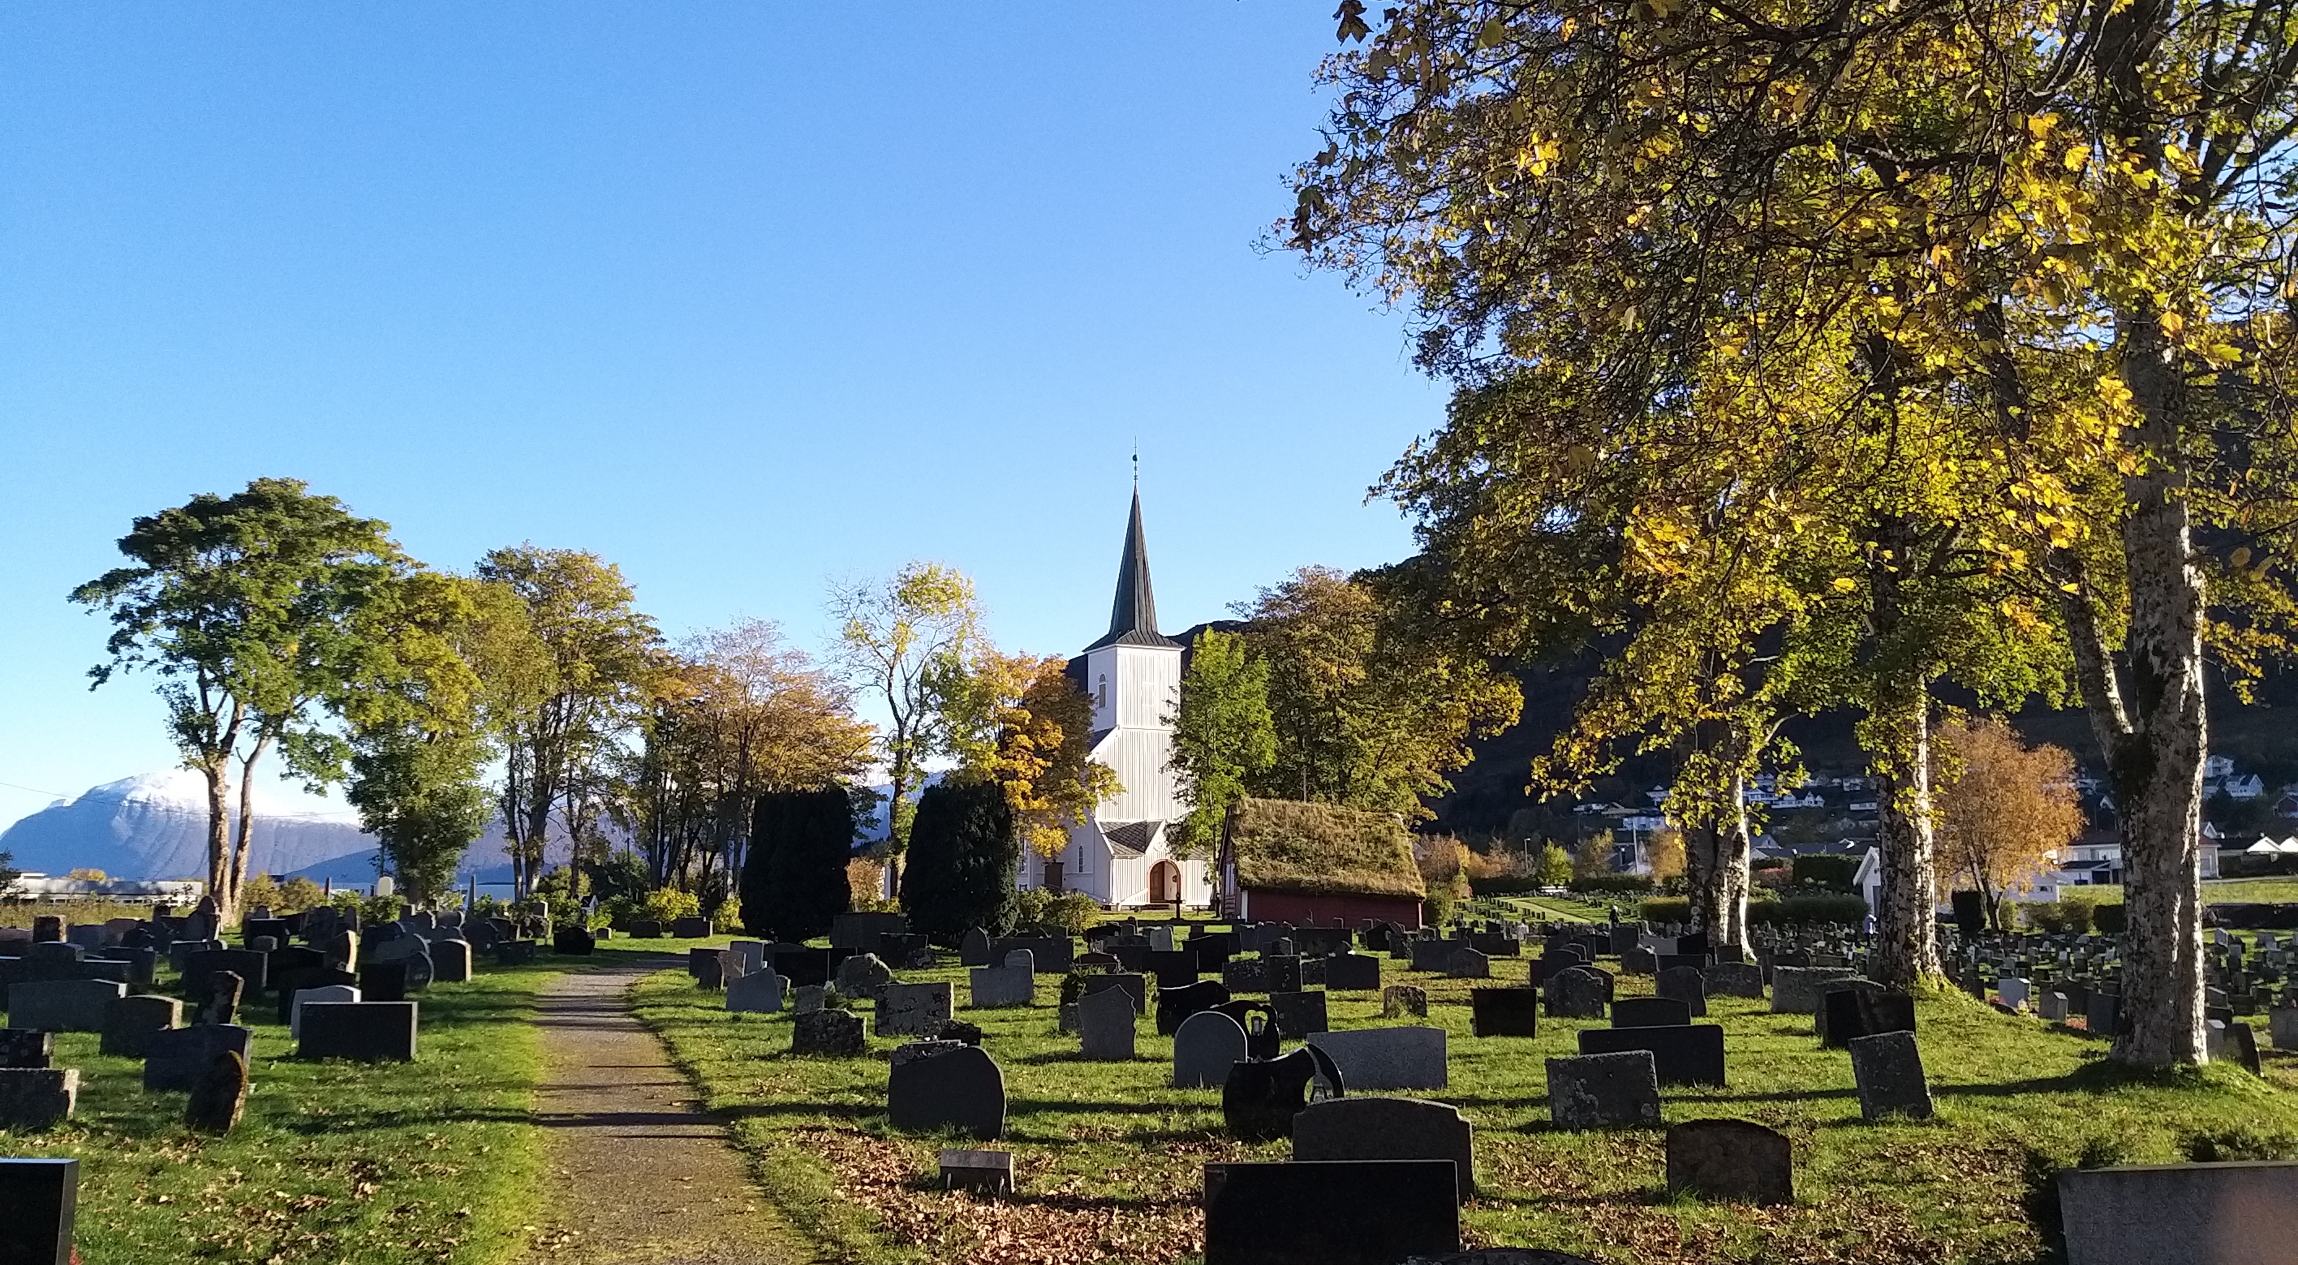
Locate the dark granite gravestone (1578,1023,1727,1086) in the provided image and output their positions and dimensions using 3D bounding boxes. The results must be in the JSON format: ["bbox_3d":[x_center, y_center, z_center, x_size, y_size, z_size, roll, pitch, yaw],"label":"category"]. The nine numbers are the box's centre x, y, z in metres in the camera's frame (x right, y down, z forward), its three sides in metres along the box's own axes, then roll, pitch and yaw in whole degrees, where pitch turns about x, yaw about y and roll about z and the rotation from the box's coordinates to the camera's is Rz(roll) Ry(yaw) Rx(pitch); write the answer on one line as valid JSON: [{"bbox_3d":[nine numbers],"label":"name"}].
[{"bbox_3d":[3.859,3.263,13.818,1.095,0.478,0.130,0,-8,0],"label":"dark granite gravestone"}]

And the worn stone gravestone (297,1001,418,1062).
[{"bbox_3d":[-7.217,3.646,16.385,0.969,0.507,0.150,0,-8,0],"label":"worn stone gravestone"}]

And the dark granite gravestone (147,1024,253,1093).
[{"bbox_3d":[-7.136,3.218,13.528,0.762,0.488,0.120,0,-8,0],"label":"dark granite gravestone"}]

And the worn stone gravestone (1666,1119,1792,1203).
[{"bbox_3d":[2.881,2.637,8.980,0.620,0.407,0.140,0,-8,0],"label":"worn stone gravestone"}]

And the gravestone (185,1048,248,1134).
[{"bbox_3d":[-6.095,3.012,11.733,0.320,0.520,0.130,14,-7,5],"label":"gravestone"}]

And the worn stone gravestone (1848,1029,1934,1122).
[{"bbox_3d":[5.300,3.157,12.792,0.445,0.567,0.130,-10,-10,14],"label":"worn stone gravestone"}]

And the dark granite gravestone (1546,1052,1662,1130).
[{"bbox_3d":[2.898,2.946,11.537,0.701,0.457,0.140,-5,-8,-1],"label":"dark granite gravestone"}]

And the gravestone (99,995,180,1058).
[{"bbox_3d":[-9.264,3.630,16.485,0.623,0.552,0.150,0,-8,0],"label":"gravestone"}]

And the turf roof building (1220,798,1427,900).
[{"bbox_3d":[6.330,8.570,66.550,6.800,4.500,6.200,1,-8,-6],"label":"turf roof building"}]

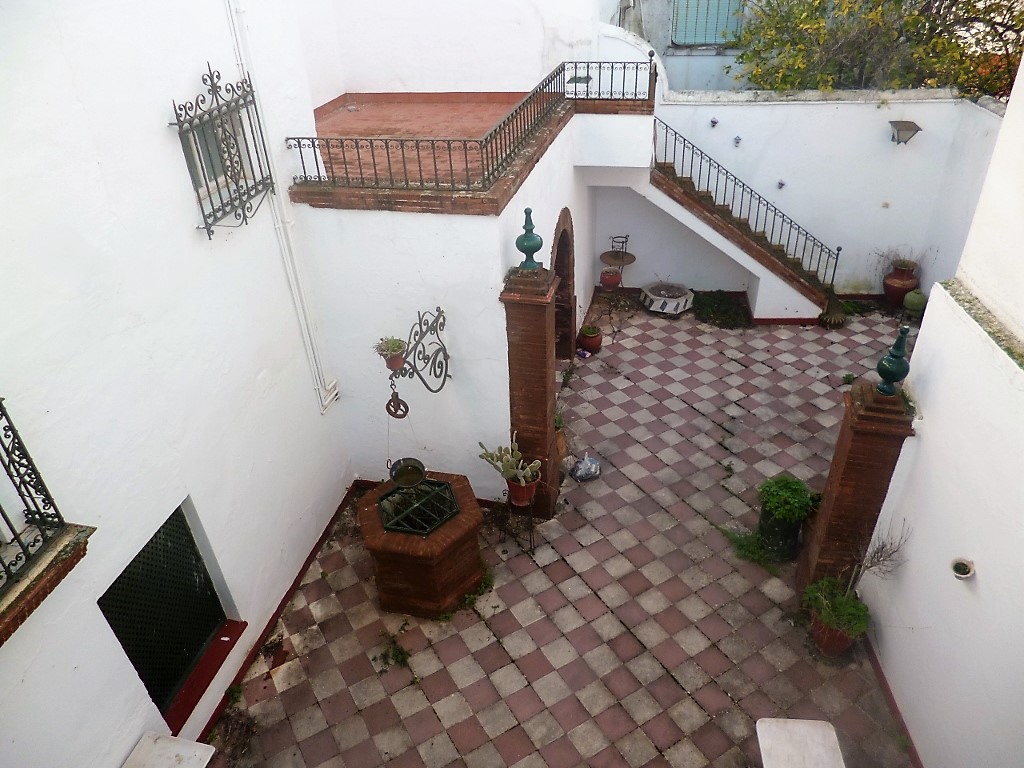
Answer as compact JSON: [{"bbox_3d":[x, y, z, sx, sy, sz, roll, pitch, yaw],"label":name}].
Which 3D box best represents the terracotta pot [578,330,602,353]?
[{"bbox_3d":[1.129,-0.663,10.137,0.335,0.295,0.335,-2,33,1],"label":"terracotta pot"}]

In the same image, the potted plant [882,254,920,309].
[{"bbox_3d":[6.339,-1.650,11.581,0.530,0.789,0.530,16,37,26],"label":"potted plant"}]

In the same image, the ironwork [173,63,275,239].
[{"bbox_3d":[-2.282,-1.847,5.577,0.163,1.238,1.115,4,33,10],"label":"ironwork"}]

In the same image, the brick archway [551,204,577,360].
[{"bbox_3d":[0.568,-1.053,9.453,0.326,2.557,1.686,6,34,13],"label":"brick archway"}]

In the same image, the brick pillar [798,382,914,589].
[{"bbox_3d":[2.950,1.056,6.191,0.449,2.339,0.449,4,33,11],"label":"brick pillar"}]

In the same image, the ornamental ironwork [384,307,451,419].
[{"bbox_3d":[-0.755,-0.136,5.966,0.175,0.950,1.200,7,34,14],"label":"ornamental ironwork"}]

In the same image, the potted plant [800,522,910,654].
[{"bbox_3d":[2.647,1.646,5.591,0.562,1.225,0.438,7,34,14],"label":"potted plant"}]

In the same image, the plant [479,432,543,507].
[{"bbox_3d":[0.000,0.832,7.065,0.612,0.775,0.449,3,33,10],"label":"plant"}]

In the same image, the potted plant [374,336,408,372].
[{"bbox_3d":[-0.897,-0.191,5.357,0.237,0.212,0.237,7,34,14],"label":"potted plant"}]

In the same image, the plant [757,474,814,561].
[{"bbox_3d":[2.545,1.273,6.620,0.463,0.750,0.463,7,34,14],"label":"plant"}]

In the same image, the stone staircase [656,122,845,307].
[{"bbox_3d":[3.647,-2.657,11.111,3.210,3.210,1.251,3,33,8],"label":"stone staircase"}]

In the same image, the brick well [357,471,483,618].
[{"bbox_3d":[-0.873,1.568,7.059,1.240,0.854,1.074,2,33,8],"label":"brick well"}]

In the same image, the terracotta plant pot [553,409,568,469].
[{"bbox_3d":[0.534,0.616,7.887,0.212,0.625,0.212,-2,33,1],"label":"terracotta plant pot"}]

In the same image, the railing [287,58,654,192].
[{"bbox_3d":[-0.143,-3.055,8.014,2.965,0.462,4.107,6,34,14],"label":"railing"}]

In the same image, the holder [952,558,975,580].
[{"bbox_3d":[2.753,1.140,4.348,0.138,0.110,0.133,1,33,5],"label":"holder"}]

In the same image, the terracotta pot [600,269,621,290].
[{"bbox_3d":[1.562,-1.632,11.227,0.310,0.290,0.310,5,33,12],"label":"terracotta pot"}]

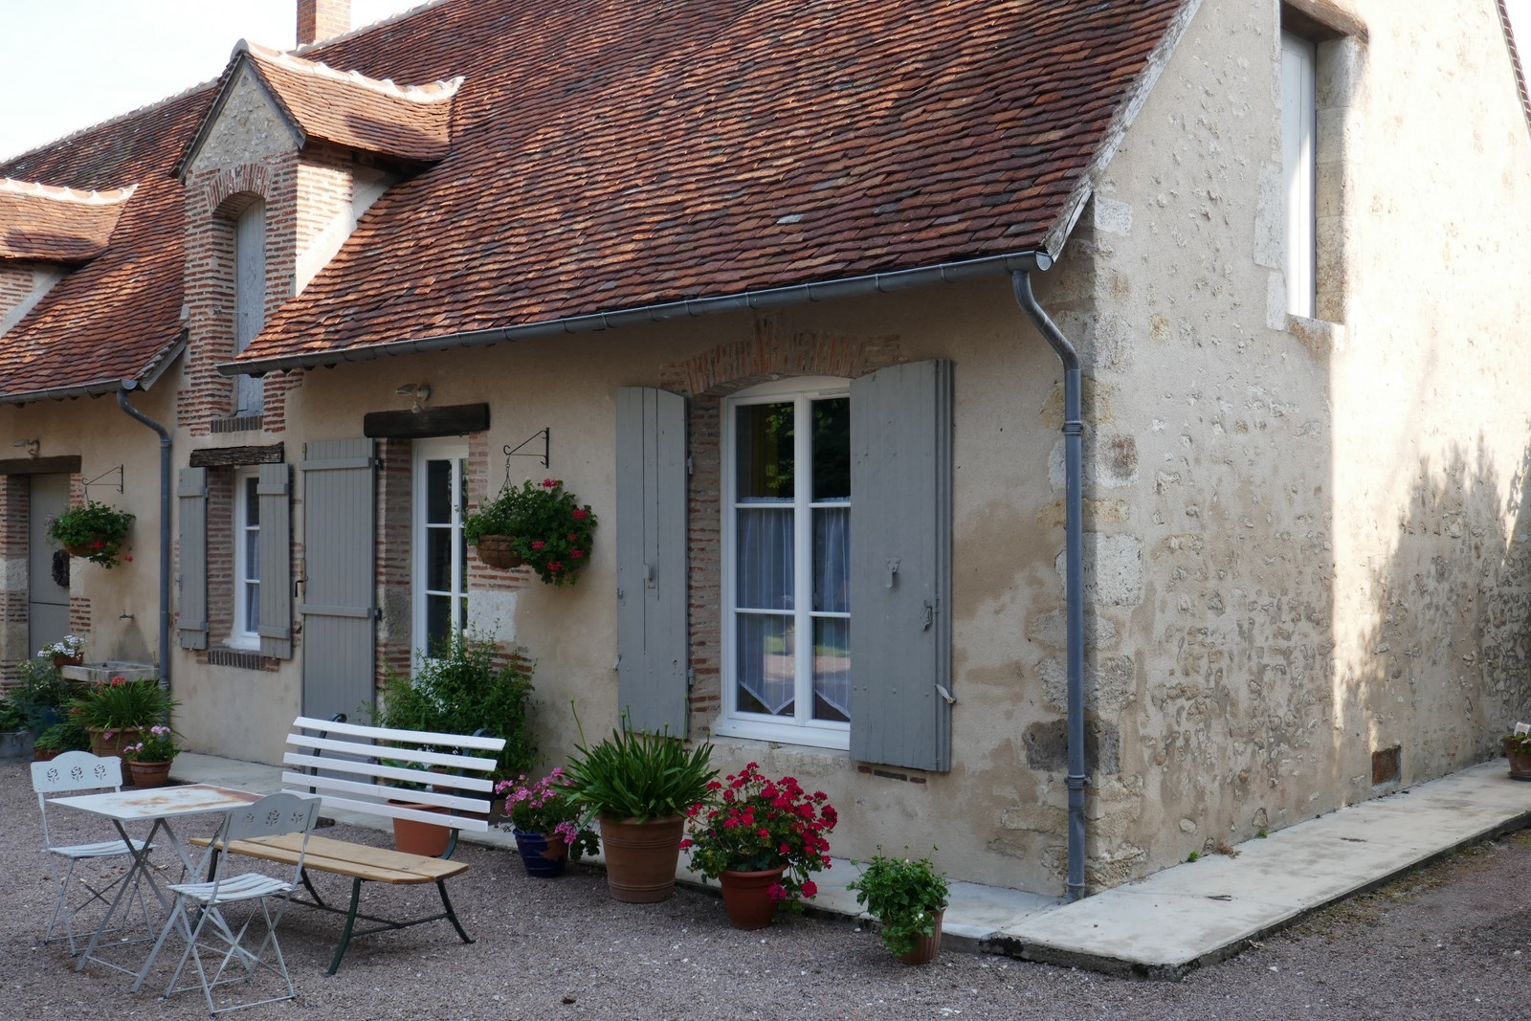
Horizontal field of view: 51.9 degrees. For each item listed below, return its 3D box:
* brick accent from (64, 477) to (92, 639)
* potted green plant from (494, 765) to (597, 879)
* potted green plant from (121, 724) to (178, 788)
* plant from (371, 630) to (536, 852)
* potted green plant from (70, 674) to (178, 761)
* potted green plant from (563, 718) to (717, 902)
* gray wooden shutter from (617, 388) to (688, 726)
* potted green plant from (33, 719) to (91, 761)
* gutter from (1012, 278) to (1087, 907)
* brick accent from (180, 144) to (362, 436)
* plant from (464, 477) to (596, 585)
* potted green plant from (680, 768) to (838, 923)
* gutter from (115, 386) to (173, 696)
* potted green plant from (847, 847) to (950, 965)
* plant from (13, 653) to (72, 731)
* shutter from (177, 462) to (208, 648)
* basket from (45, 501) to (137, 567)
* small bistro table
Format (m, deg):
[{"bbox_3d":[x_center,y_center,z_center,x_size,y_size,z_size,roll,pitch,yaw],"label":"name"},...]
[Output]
[{"bbox_3d":[-6.480,0.447,14.905,0.450,1.600,0.120,-1,-1,42],"label":"brick accent"},{"bbox_3d":[-1.198,1.712,8.638,0.560,0.610,0.520,0,-1,0],"label":"potted green plant"},{"bbox_3d":[-4.571,1.799,11.633,0.365,0.441,0.365,-1,-2,42],"label":"potted green plant"},{"bbox_3d":[-1.874,1.396,9.500,0.980,1.320,0.850,-1,-1,42],"label":"plant"},{"bbox_3d":[-4.896,1.661,11.982,0.800,0.840,0.760,-1,-1,42],"label":"potted green plant"},{"bbox_3d":[-0.640,1.496,7.959,0.734,0.891,0.734,0,-1,0],"label":"potted green plant"},{"bbox_3d":[-0.681,0.297,9.569,0.610,2.120,0.048,-1,-2,42],"label":"gray wooden shutter"},{"bbox_3d":[-5.683,1.879,12.715,0.470,0.400,0.440,-1,-1,42],"label":"potted green plant"},{"bbox_3d":[1.347,0.375,7.419,0.096,2.977,0.527,-1,-2,42],"label":"gutter"},{"bbox_3d":[-4.162,-1.737,13.127,1.832,2.258,0.554,-1,-2,42],"label":"brick accent"},{"bbox_3d":[-1.488,0.140,9.961,0.820,0.670,0.640,-1,-1,42],"label":"plant"},{"bbox_3d":[-0.020,1.542,7.503,0.690,0.670,0.620,-1,-1,42],"label":"potted green plant"},{"bbox_3d":[-5.290,0.504,13.384,0.096,3.067,0.495,-1,-2,42],"label":"gutter"},{"bbox_3d":[0.572,1.680,6.747,0.415,0.472,0.415,0,-1,0],"label":"potted green plant"},{"bbox_3d":[-6.503,1.688,14.102,0.468,0.771,0.468,-1,-2,42],"label":"plant"},{"bbox_3d":[-4.876,0.402,13.390,0.460,1.540,0.060,-1,-1,42],"label":"shutter"},{"bbox_3d":[-5.967,0.206,13.895,0.724,0.591,0.660,-1,-2,42],"label":"basket"},{"bbox_3d":[-2.571,1.605,6.728,0.680,0.720,0.680,-1,-1,41],"label":"small bistro table"}]

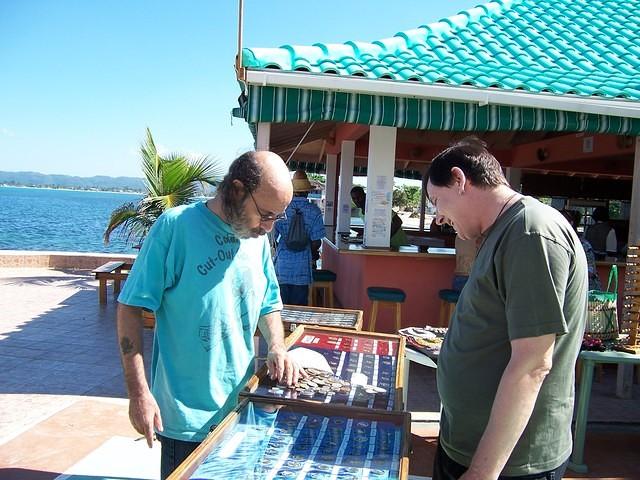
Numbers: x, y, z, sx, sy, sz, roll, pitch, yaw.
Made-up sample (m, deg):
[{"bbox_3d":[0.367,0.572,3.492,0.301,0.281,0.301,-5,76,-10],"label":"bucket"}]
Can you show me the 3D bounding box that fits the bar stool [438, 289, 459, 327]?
[{"bbox_3d":[1.309,0.875,5.920,0.380,0.760,0.380,3,3,6],"label":"bar stool"}]

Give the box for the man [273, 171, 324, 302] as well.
[{"bbox_3d":[-0.220,0.229,6.213,0.540,1.860,0.380,3,3,9],"label":"man"}]

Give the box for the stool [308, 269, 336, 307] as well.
[{"bbox_3d":[-0.014,0.744,6.997,0.380,0.760,0.380,4,4,17],"label":"stool"}]

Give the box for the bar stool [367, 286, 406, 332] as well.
[{"bbox_3d":[0.610,0.847,5.804,0.390,0.760,0.380,3,3,3],"label":"bar stool"}]

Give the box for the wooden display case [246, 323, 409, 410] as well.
[{"bbox_3d":[0.093,0.601,2.854,0.600,0.090,1.250,3,3,8],"label":"wooden display case"}]

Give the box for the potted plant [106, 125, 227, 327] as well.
[{"bbox_3d":[-1.889,-0.177,7.418,1.450,2.340,1.350,3,3,0],"label":"potted plant"}]

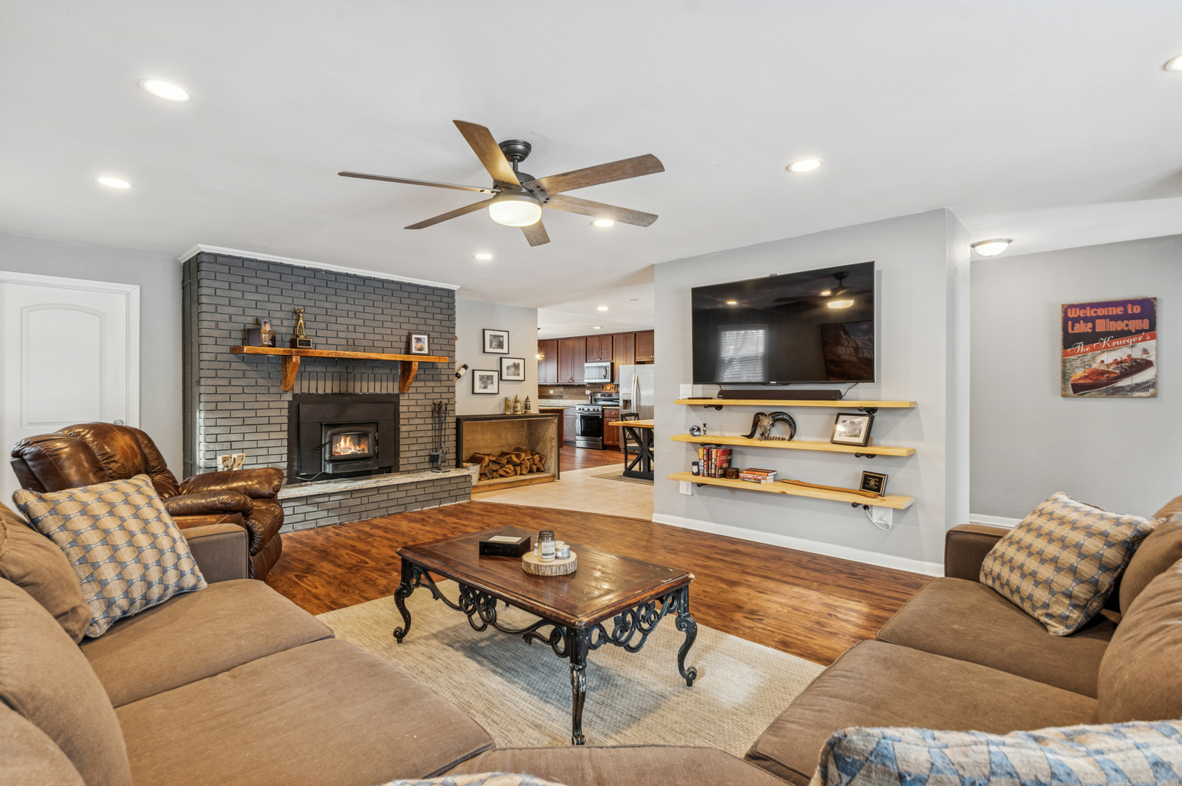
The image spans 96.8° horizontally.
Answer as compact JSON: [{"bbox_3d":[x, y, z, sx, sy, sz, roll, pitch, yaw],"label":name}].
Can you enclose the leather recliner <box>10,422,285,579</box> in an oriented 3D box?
[{"bbox_3d":[-2.550,0.700,3.240,0.980,1.030,0.970,0,0,-19],"label":"leather recliner"}]

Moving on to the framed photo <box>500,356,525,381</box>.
[{"bbox_3d":[-1.051,-0.312,7.057,0.025,0.310,0.400,0,0,44],"label":"framed photo"}]

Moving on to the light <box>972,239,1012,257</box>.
[{"bbox_3d":[3.080,-1.114,4.037,0.255,0.125,0.255,0,0,41],"label":"light"}]

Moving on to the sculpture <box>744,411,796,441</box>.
[{"bbox_3d":[1.350,0.253,3.995,0.420,0.220,0.170,0,0,41],"label":"sculpture"}]

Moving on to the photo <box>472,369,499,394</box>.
[{"bbox_3d":[-1.436,-0.157,7.202,0.025,0.330,0.455,0,0,41],"label":"photo"}]

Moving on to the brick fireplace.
[{"bbox_3d":[-2.502,-0.010,5.346,0.930,2.430,2.500,0,0,41],"label":"brick fireplace"}]

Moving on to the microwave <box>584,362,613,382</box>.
[{"bbox_3d":[0.275,-0.452,11.644,0.757,0.430,0.400,0,0,41],"label":"microwave"}]

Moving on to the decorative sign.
[{"bbox_3d":[4.131,-0.348,4.198,0.540,0.765,0.025,0,0,40],"label":"decorative sign"}]

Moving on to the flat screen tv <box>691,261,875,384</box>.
[{"bbox_3d":[1.415,-0.480,4.035,1.395,0.820,0.055,0,0,41],"label":"flat screen tv"}]

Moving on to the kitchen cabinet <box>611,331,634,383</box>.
[{"bbox_3d":[0.814,-0.727,11.313,0.557,1.065,0.330,0,0,39],"label":"kitchen cabinet"}]

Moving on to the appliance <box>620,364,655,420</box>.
[{"bbox_3d":[1.206,0.330,10.603,0.910,1.765,0.850,0,0,39],"label":"appliance"}]

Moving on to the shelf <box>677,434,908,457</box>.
[{"bbox_3d":[1.449,0.389,4.040,1.770,0.038,0.275,0,0,41],"label":"shelf"}]

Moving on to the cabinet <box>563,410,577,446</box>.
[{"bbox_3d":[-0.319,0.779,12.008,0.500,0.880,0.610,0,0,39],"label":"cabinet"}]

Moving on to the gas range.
[{"bbox_3d":[0.190,0.617,11.589,0.758,1.200,0.700,0,0,39],"label":"gas range"}]

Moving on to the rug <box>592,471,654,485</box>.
[{"bbox_3d":[1.351,1.201,8.007,1.520,0.012,2.350,0,0,41],"label":"rug"}]

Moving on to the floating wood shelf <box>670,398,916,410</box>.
[{"bbox_3d":[1.466,0.075,4.051,1.770,0.039,0.250,0,0,41],"label":"floating wood shelf"}]

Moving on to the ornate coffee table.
[{"bbox_3d":[-0.248,0.956,2.320,1.210,0.437,0.665,0,0,43],"label":"ornate coffee table"}]

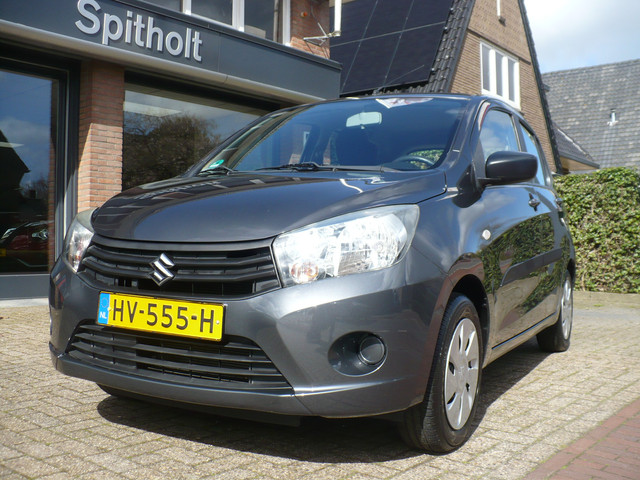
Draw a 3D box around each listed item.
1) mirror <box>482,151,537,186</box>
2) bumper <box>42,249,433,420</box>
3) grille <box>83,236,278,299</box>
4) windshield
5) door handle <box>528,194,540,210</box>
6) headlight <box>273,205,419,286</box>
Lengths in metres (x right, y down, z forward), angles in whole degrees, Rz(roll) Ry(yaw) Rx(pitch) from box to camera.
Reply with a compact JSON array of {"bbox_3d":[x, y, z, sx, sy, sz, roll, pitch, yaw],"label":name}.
[{"bbox_3d":[0.797,-0.303,2.871,0.210,0.140,0.140,2,1,28],"label":"mirror"},{"bbox_3d":[-0.403,0.266,2.362,1.560,0.510,0.480,2,1,28],"label":"bumper"},{"bbox_3d":[-0.479,0.086,2.208,0.840,0.195,0.120,2,1,28],"label":"grille"},{"bbox_3d":[0.050,-0.487,3.159,1.240,0.120,0.860,2,33,28],"label":"windshield"},{"bbox_3d":[1.111,-0.194,3.520,0.050,0.065,0.180,2,1,28],"label":"door handle"},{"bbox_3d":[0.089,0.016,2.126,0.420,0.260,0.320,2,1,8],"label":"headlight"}]

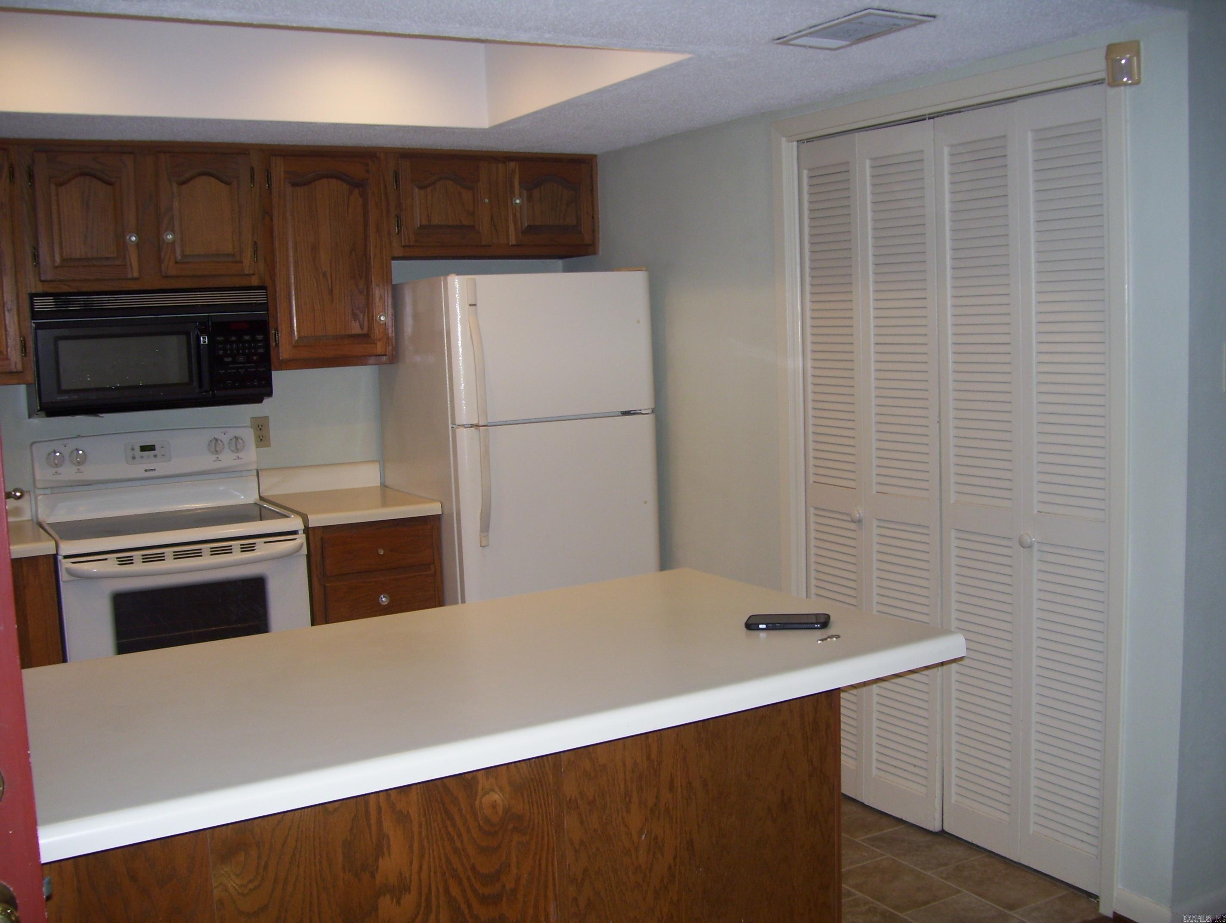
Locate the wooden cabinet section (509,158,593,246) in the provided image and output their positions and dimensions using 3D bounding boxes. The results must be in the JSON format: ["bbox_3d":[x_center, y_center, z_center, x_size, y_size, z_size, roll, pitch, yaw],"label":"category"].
[{"bbox_3d":[-0.312,-1.031,5.182,0.395,0.335,0.330,-6,7,-30],"label":"wooden cabinet section"}]

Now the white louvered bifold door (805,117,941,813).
[{"bbox_3d":[0.777,0.044,3.896,0.040,2.038,0.610,-6,7,-30],"label":"white louvered bifold door"}]

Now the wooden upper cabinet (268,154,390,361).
[{"bbox_3d":[-1.083,-0.740,4.758,0.455,0.770,0.340,-6,7,-30],"label":"wooden upper cabinet"}]

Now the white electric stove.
[{"bbox_3d":[-1.506,0.516,4.406,0.759,1.187,0.670,-6,7,-30],"label":"white electric stove"}]

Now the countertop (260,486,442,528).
[{"bbox_3d":[-0.983,0.163,4.710,0.477,0.039,0.655,-6,7,-30],"label":"countertop"}]

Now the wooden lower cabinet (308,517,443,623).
[{"bbox_3d":[-0.972,0.616,4.772,0.472,0.875,0.620,-6,7,-30],"label":"wooden lower cabinet"}]

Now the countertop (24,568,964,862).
[{"bbox_3d":[-0.297,0.396,2.395,1.725,0.042,0.910,-6,7,-30],"label":"countertop"}]

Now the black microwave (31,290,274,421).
[{"bbox_3d":[-1.620,-0.388,4.446,0.758,0.405,0.385,-6,7,-30],"label":"black microwave"}]

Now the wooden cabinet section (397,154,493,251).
[{"bbox_3d":[-0.706,-0.988,4.953,0.390,0.335,0.330,-6,7,-30],"label":"wooden cabinet section"}]

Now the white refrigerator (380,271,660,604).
[{"bbox_3d":[-0.357,0.163,4.896,0.758,1.707,0.860,-6,7,-30],"label":"white refrigerator"}]

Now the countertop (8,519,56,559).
[{"bbox_3d":[-2.049,0.265,4.106,0.408,0.039,0.615,-6,7,-30],"label":"countertop"}]

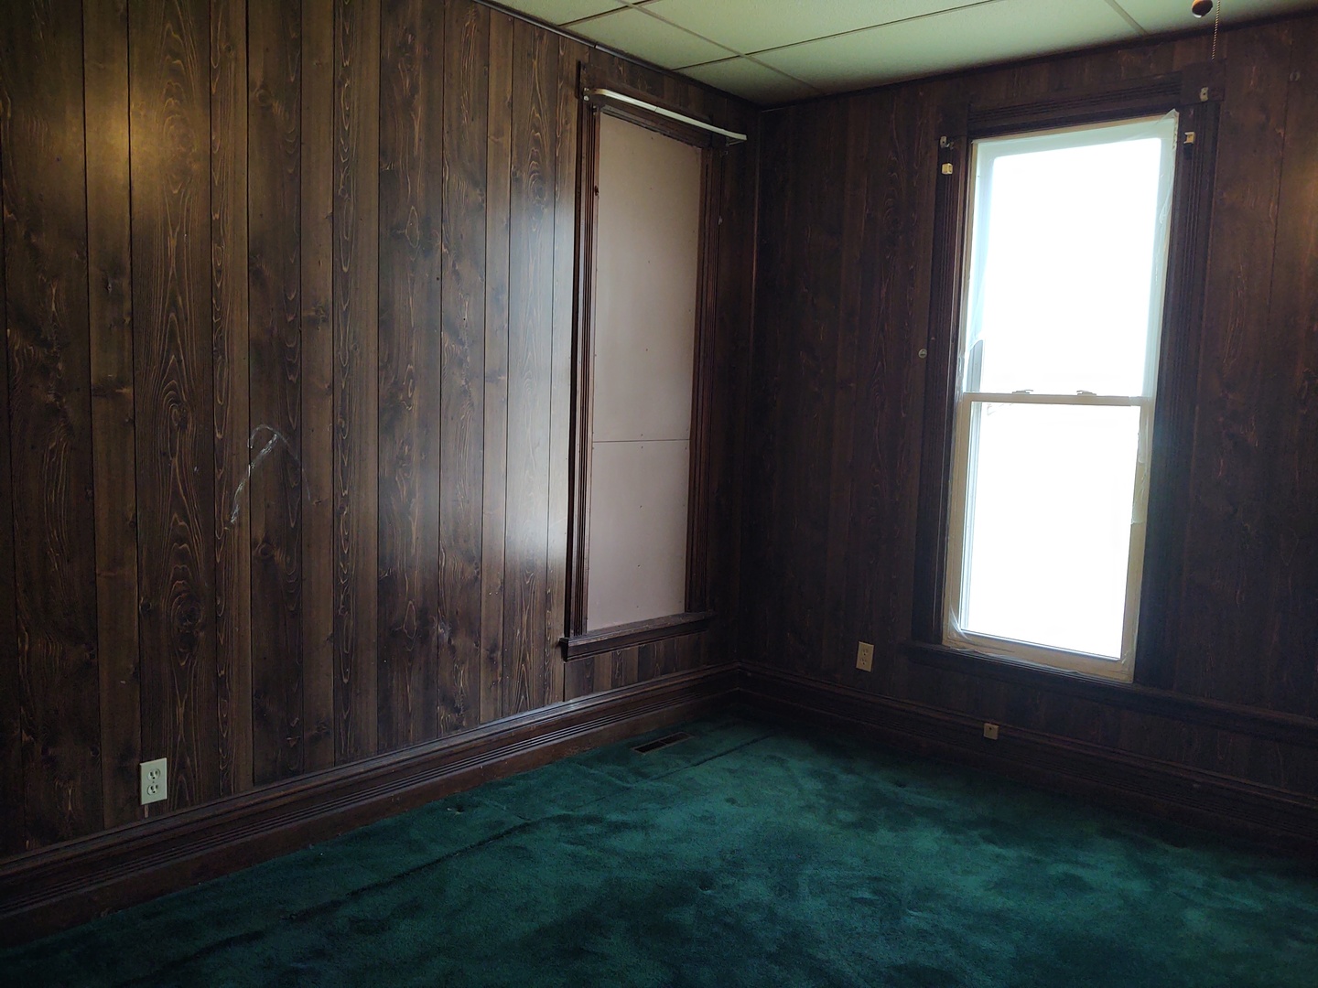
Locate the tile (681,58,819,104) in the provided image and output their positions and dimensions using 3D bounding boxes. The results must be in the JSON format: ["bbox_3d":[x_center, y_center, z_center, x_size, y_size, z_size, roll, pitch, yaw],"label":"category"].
[{"bbox_3d":[0.380,-1.665,4.149,0.323,0.018,0.604,7,7,41],"label":"tile"}]

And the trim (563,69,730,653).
[{"bbox_3d":[-0.033,-0.475,4.075,0.080,2.164,0.878,7,7,41],"label":"trim"}]

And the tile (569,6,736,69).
[{"bbox_3d":[-0.020,-1.633,3.692,0.329,0.018,0.597,7,7,41],"label":"tile"}]

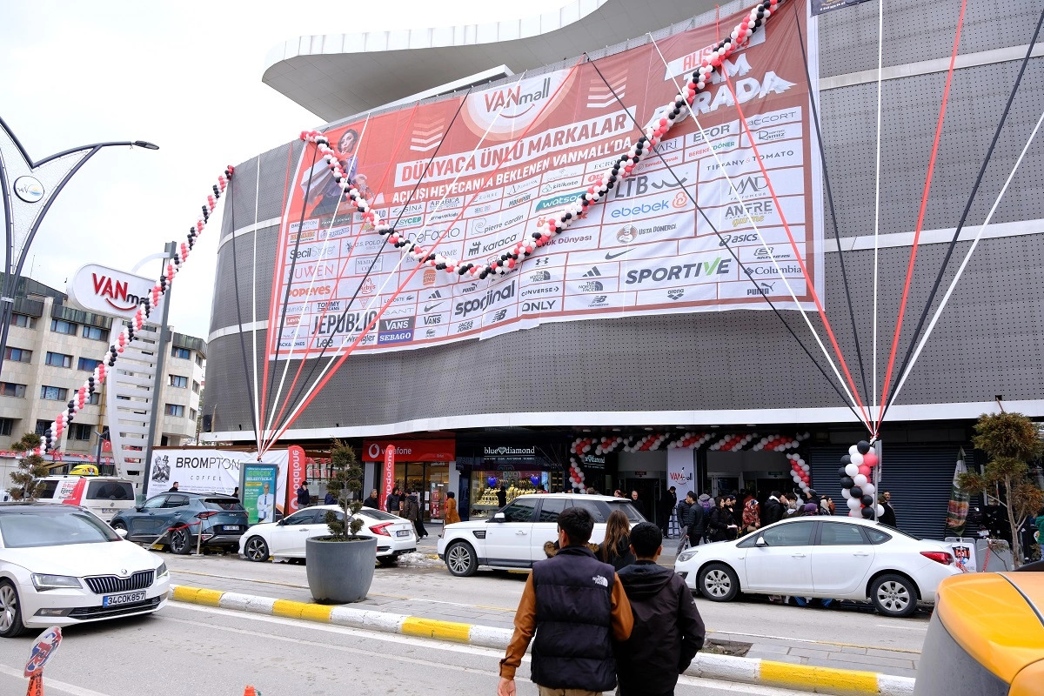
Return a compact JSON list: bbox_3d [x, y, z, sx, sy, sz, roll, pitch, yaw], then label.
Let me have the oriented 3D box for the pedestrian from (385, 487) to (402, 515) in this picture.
[{"bbox_3d":[-4.078,5.260,21.936,0.360,1.710,0.500,-5,-13,30],"label":"pedestrian"}]

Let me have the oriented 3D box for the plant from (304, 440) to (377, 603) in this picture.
[{"bbox_3d":[-2.871,2.725,11.120,1.130,2.480,1.130,1,-11,0],"label":"plant"}]

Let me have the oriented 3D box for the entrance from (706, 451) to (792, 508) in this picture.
[{"bbox_3d":[8.087,5.248,24.880,3.029,3.093,0.600,-5,-13,28],"label":"entrance"}]

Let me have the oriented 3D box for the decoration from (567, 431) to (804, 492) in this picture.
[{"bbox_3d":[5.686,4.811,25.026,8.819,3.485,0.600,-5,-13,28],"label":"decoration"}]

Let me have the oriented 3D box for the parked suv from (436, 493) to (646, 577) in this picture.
[{"bbox_3d":[0.432,4.146,15.488,4.760,1.800,1.960,-6,-13,29],"label":"parked suv"}]

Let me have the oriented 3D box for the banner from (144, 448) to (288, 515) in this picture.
[{"bbox_3d":[-14.035,6.177,31.585,8.590,2.990,0.100,-4,-12,24],"label":"banner"}]

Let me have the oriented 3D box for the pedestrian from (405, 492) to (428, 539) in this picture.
[{"bbox_3d":[-3.655,5.852,24.437,0.550,1.650,0.500,-4,-12,22],"label":"pedestrian"}]

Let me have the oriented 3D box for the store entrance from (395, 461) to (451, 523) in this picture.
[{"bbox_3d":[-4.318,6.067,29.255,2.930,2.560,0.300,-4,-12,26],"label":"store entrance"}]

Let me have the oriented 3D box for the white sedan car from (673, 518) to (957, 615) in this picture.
[{"bbox_3d":[5.074,3.740,12.375,4.660,1.500,1.880,-4,-12,26],"label":"white sedan car"}]

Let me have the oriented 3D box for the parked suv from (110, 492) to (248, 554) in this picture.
[{"bbox_3d":[-10.046,5.055,20.450,4.520,1.650,1.920,-5,-13,28],"label":"parked suv"}]

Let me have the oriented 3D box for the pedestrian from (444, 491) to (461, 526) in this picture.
[{"bbox_3d":[-2.522,5.920,24.641,0.580,1.610,0.500,-3,-12,18],"label":"pedestrian"}]

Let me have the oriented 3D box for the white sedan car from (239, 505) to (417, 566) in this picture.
[{"bbox_3d":[-4.858,4.658,17.496,4.650,1.420,1.860,-4,-12,24],"label":"white sedan car"}]

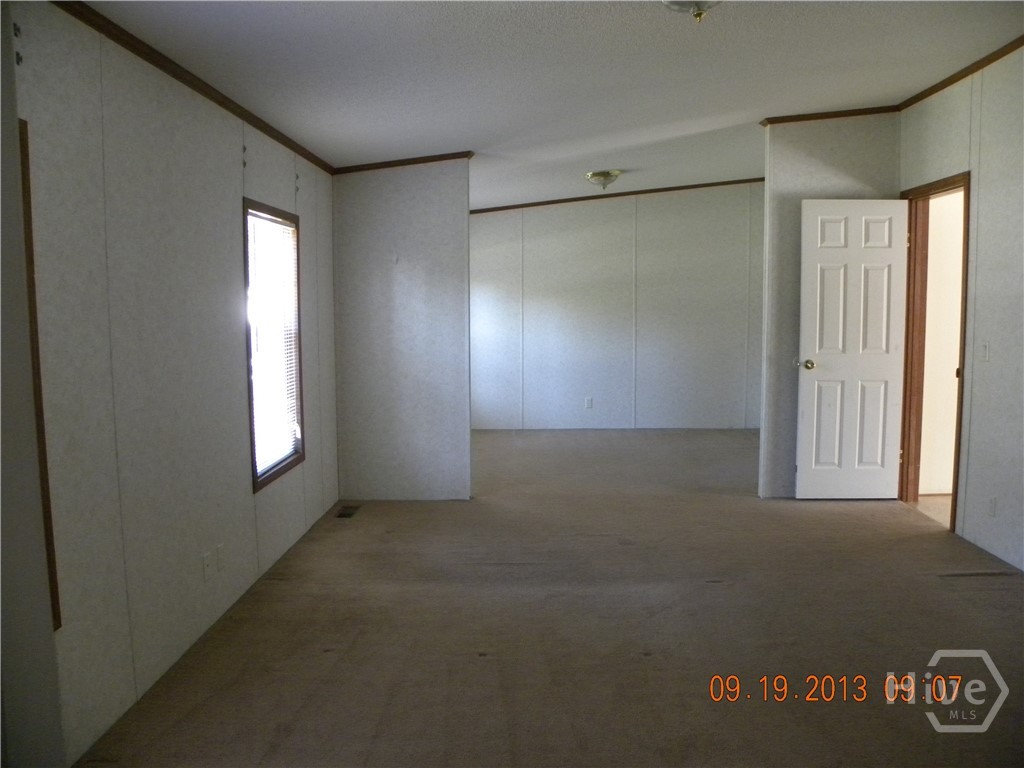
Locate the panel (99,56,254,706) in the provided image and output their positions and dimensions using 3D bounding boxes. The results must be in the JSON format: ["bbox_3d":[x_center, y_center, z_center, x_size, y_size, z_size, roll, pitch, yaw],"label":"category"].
[{"bbox_3d":[-1.320,-0.086,3.140,0.060,2.240,1.220,0,6,2],"label":"panel"}]

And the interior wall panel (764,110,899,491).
[{"bbox_3d":[2.145,-0.497,5.192,0.875,2.585,0.100,0,6,2],"label":"interior wall panel"}]

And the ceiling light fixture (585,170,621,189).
[{"bbox_3d":[0.783,-1.744,6.605,0.335,0.135,0.335,-6,6,2],"label":"ceiling light fixture"}]

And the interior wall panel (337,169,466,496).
[{"bbox_3d":[-0.752,-0.347,5.298,0.915,2.310,0.100,0,6,2],"label":"interior wall panel"}]

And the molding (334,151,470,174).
[{"bbox_3d":[-0.738,-1.481,5.110,0.960,0.050,0.040,-6,6,2],"label":"molding"}]

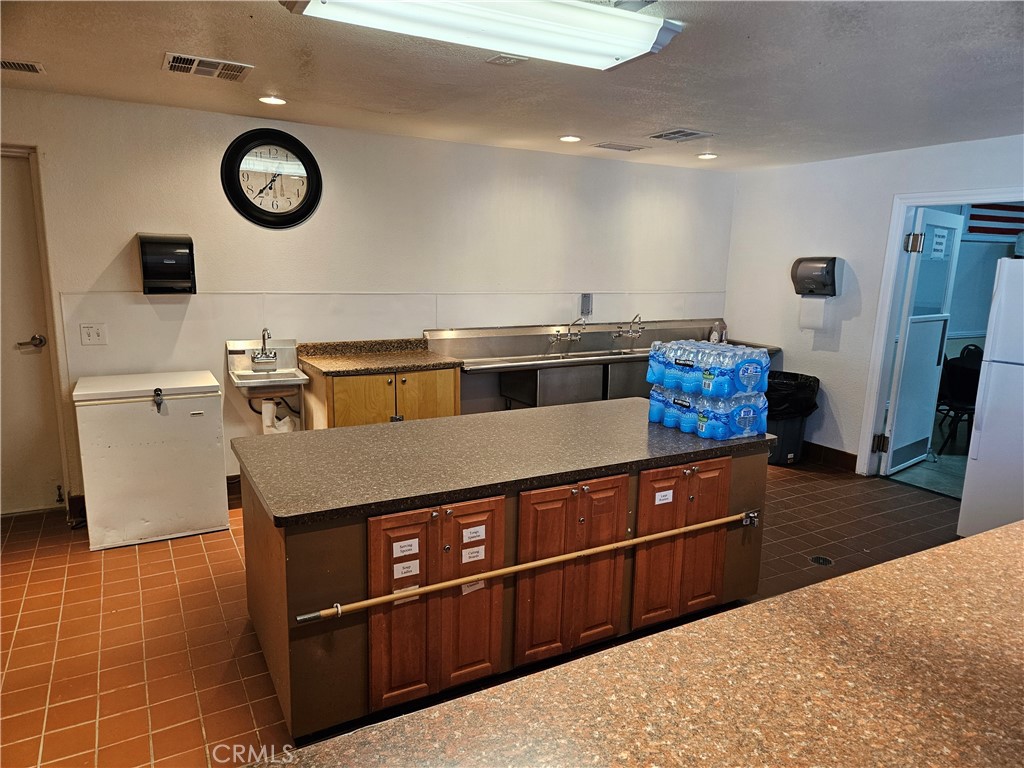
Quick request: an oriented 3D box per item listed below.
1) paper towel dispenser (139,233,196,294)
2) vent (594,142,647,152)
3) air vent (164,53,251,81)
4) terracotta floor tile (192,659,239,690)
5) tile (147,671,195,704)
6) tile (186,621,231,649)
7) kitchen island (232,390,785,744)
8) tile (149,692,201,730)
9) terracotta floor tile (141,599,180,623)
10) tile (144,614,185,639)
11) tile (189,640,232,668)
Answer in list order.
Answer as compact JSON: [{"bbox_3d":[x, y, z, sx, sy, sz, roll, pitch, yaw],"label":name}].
[{"bbox_3d":[-1.961,-0.682,3.872,0.260,0.336,0.236,-5,13,-29],"label":"paper towel dispenser"},{"bbox_3d":[0.796,-1.726,4.987,0.410,0.020,0.230,-5,13,-29],"label":"vent"},{"bbox_3d":[-1.322,-1.370,2.957,0.348,0.020,0.315,-5,13,-29],"label":"air vent"},{"bbox_3d":[-1.139,1.131,2.632,0.150,0.012,0.150,-5,13,-29],"label":"terracotta floor tile"},{"bbox_3d":[-1.276,1.142,2.553,0.150,0.012,0.150,-5,13,-29],"label":"tile"},{"bbox_3d":[-1.330,1.103,2.974,0.152,0.012,0.152,-5,13,-29],"label":"tile"},{"bbox_3d":[0.022,0.651,3.206,2.348,0.813,0.975,-5,13,-29],"label":"kitchen island"},{"bbox_3d":[-1.199,1.170,2.422,0.150,0.012,0.150,-5,13,-29],"label":"tile"},{"bbox_3d":[-1.597,1.042,3.111,0.152,0.012,0.152,-5,13,-29],"label":"terracotta floor tile"},{"bbox_3d":[-1.519,1.071,2.978,0.152,0.012,0.152,-5,13,-29],"label":"tile"},{"bbox_3d":[-1.216,1.103,2.764,0.150,0.012,0.150,-5,13,-29],"label":"tile"}]

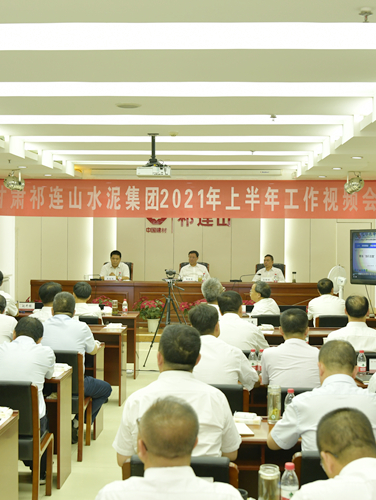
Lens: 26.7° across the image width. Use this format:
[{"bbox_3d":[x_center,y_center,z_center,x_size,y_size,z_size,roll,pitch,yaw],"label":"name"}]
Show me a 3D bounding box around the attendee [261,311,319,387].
[{"bbox_3d":[0.689,1.024,5.170,0.500,1.280,0.750,0,1,2],"label":"attendee"}]

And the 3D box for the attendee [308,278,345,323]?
[{"bbox_3d":[1.612,0.947,9.150,0.500,1.230,0.750,0,1,2],"label":"attendee"}]

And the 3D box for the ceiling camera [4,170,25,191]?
[{"bbox_3d":[-2.586,-1.032,11.800,0.330,0.310,0.300,-1,2,-45],"label":"ceiling camera"}]

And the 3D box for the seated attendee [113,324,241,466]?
[{"bbox_3d":[-0.050,1.028,3.780,0.570,1.320,0.770,0,1,2],"label":"seated attendee"}]

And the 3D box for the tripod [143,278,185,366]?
[{"bbox_3d":[-0.240,0.949,10.250,0.620,1.160,0.580,0,1,2],"label":"tripod"}]

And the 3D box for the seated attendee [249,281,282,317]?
[{"bbox_3d":[0.910,0.968,9.300,0.520,1.220,0.750,0,1,-27],"label":"seated attendee"}]

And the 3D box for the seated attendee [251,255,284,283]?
[{"bbox_3d":[1.482,0.711,14.480,0.560,1.230,0.720,0,1,2],"label":"seated attendee"}]

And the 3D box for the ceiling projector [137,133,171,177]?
[{"bbox_3d":[-0.400,-1.121,9.384,0.400,0.501,0.330,0,1,3],"label":"ceiling projector"}]

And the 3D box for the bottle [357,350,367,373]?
[{"bbox_3d":[1.221,0.784,5.543,0.063,0.176,0.063,0,1,3],"label":"bottle"}]

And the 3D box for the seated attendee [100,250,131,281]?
[{"bbox_3d":[-1.283,0.655,13.988,0.500,1.285,0.780,0,1,3],"label":"seated attendee"}]

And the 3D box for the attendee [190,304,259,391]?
[{"bbox_3d":[0.204,0.996,5.120,0.530,1.290,0.780,0,1,2],"label":"attendee"}]

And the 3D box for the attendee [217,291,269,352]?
[{"bbox_3d":[0.425,0.972,6.530,0.520,1.280,0.760,0,1,2],"label":"attendee"}]

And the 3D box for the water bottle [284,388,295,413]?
[{"bbox_3d":[0.559,0.844,4.290,0.064,0.174,0.064,0,1,2],"label":"water bottle"}]

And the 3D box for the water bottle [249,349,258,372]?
[{"bbox_3d":[0.460,0.781,5.544,0.063,0.176,0.063,0,1,3],"label":"water bottle"}]

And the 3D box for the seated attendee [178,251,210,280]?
[{"bbox_3d":[0.101,0.661,13.977,0.500,1.286,0.780,0,1,3],"label":"seated attendee"}]

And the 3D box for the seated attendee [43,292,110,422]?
[{"bbox_3d":[-0.899,0.985,6.500,0.560,1.290,0.780,0,1,4],"label":"seated attendee"}]

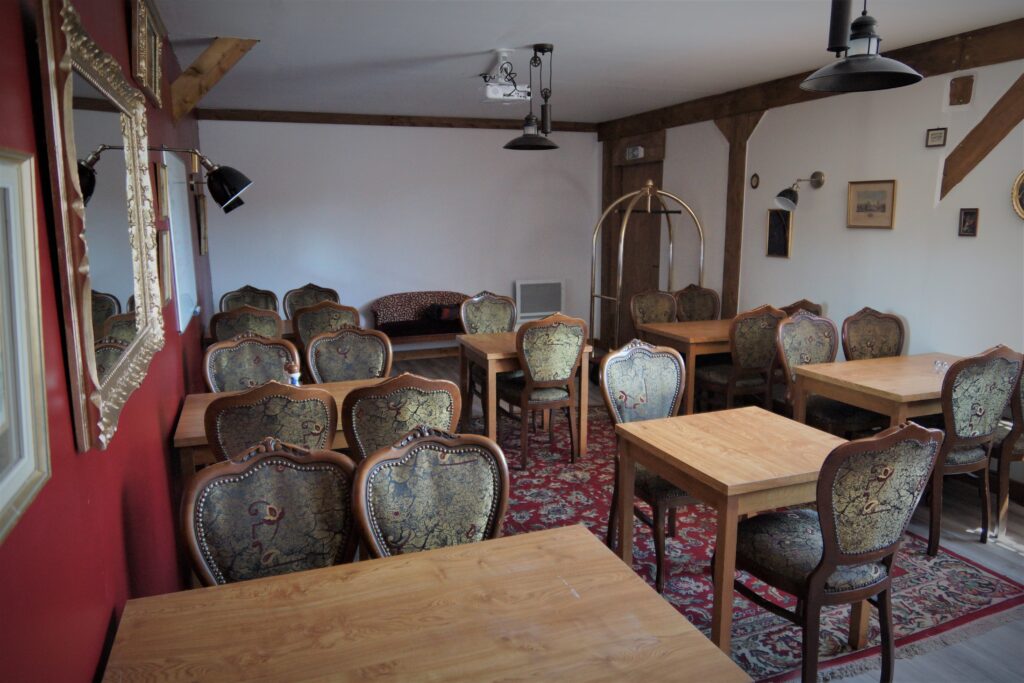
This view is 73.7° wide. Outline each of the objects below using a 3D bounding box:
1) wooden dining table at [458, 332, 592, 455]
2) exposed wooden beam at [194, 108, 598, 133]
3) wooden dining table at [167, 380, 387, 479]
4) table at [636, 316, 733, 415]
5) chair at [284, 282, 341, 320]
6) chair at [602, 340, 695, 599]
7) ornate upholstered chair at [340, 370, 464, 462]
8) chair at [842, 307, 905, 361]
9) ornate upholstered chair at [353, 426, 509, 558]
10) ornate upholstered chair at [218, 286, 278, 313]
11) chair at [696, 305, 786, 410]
[{"bbox_3d":[0.066,0.365,4.680,0.710,0.755,0.710,-5,11,-20],"label":"wooden dining table"},{"bbox_3d":[-0.960,-2.253,6.993,4.170,0.090,0.100,-5,12,-21],"label":"exposed wooden beam"},{"bbox_3d":[-0.916,0.648,3.236,1.110,0.750,0.705,-4,11,-21],"label":"wooden dining table"},{"bbox_3d":[1.610,0.256,5.190,1.110,0.755,0.695,-5,11,-20],"label":"table"},{"bbox_3d":[-1.704,0.018,5.960,0.490,1.000,0.590,-4,11,-21],"label":"chair"},{"bbox_3d":[0.710,0.532,3.137,0.490,1.000,0.590,-4,11,-21],"label":"chair"},{"bbox_3d":[-0.500,0.564,2.996,0.490,1.000,0.575,-5,11,-20],"label":"ornate upholstered chair"},{"bbox_3d":[2.381,0.322,4.219,0.490,1.000,0.590,-4,11,-21],"label":"chair"},{"bbox_3d":[-0.151,0.786,1.817,0.490,1.000,0.575,-5,11,-20],"label":"ornate upholstered chair"},{"bbox_3d":[-2.183,0.051,5.764,0.490,1.000,0.575,-5,11,-20],"label":"ornate upholstered chair"},{"bbox_3d":[1.598,0.211,4.838,0.490,1.000,0.560,-6,12,-28],"label":"chair"}]

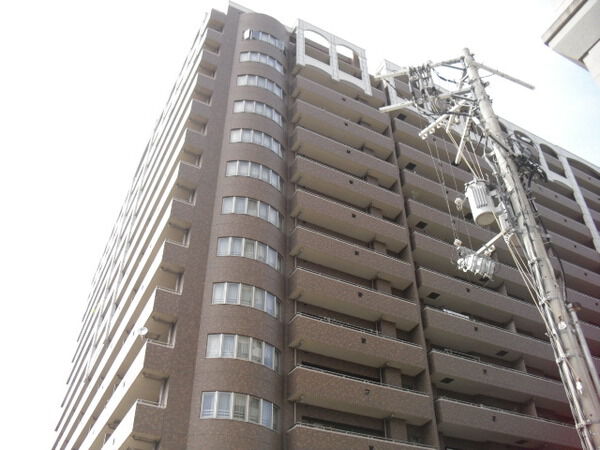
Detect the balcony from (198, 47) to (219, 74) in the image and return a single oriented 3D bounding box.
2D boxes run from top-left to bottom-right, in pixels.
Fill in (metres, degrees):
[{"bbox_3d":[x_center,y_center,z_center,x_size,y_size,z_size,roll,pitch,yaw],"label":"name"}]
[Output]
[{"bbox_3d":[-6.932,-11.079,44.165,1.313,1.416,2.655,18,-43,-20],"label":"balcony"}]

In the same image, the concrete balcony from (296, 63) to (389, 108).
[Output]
[{"bbox_3d":[3.230,-11.336,48.523,8.164,1.328,1.100,18,-43,-20],"label":"concrete balcony"}]

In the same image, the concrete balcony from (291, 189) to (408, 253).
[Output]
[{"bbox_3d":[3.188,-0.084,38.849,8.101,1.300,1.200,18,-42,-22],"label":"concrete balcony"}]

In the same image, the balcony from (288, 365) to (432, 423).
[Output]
[{"bbox_3d":[3.281,9.067,31.648,8.164,1.328,1.100,18,-43,-20],"label":"balcony"}]

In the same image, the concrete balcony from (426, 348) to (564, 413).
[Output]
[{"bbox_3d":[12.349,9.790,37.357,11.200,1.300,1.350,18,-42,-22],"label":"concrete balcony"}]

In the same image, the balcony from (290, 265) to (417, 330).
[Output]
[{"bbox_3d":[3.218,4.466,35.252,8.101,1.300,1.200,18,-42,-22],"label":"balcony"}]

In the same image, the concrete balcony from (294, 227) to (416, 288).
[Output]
[{"bbox_3d":[3.264,2.178,37.273,8.164,1.328,1.100,18,-43,-20],"label":"concrete balcony"}]

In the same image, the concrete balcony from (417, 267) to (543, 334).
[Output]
[{"bbox_3d":[12.148,5.108,40.820,10.667,1.328,1.100,18,-43,-20],"label":"concrete balcony"}]

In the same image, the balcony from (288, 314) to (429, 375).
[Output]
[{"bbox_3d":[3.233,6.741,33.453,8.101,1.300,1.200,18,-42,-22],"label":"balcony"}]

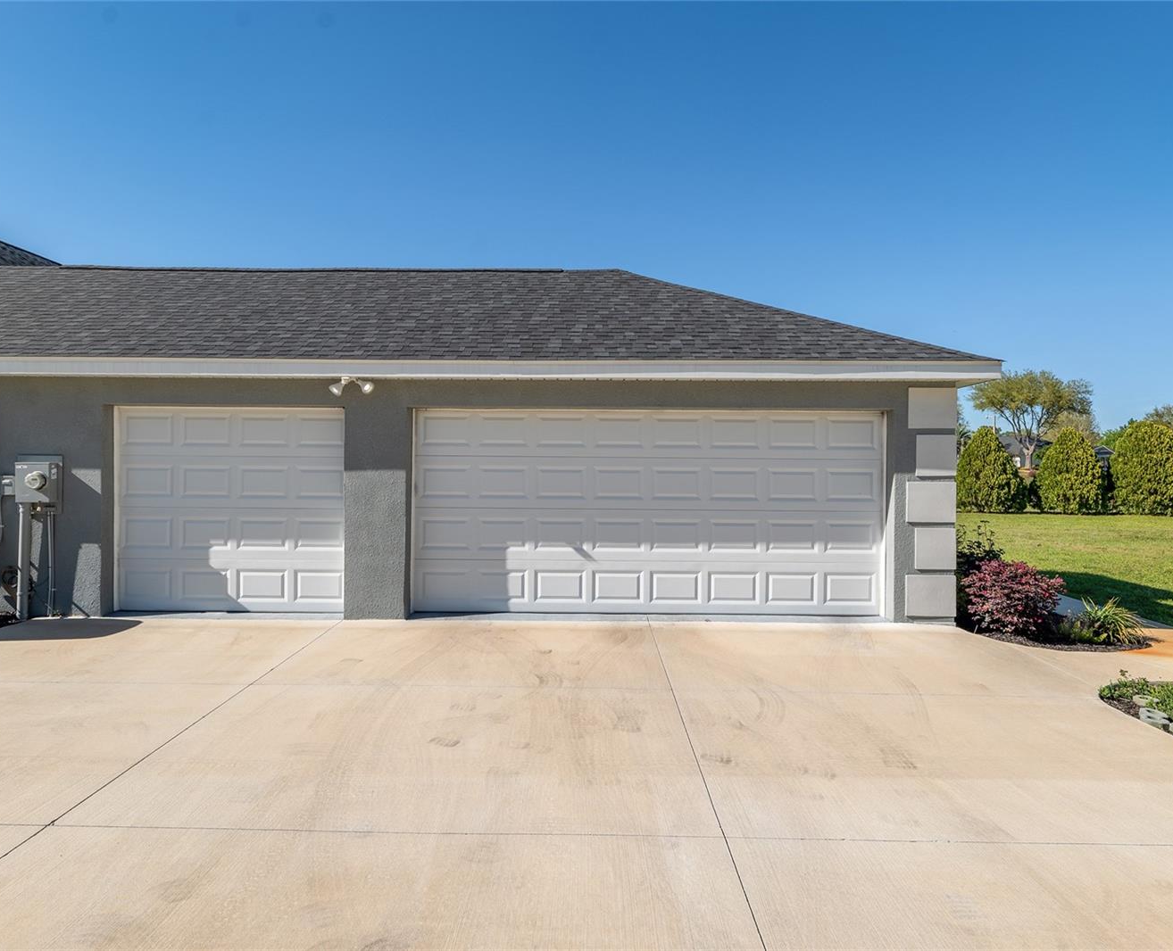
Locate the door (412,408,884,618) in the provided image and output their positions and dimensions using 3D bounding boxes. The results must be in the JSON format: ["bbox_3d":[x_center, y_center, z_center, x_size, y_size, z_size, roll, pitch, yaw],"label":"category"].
[{"bbox_3d":[0.645,0.370,7.780,4.880,2.140,0.090,0,0,1],"label":"door"}]

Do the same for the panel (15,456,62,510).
[{"bbox_3d":[-5.460,0.070,7.460,0.420,0.510,0.190,0,0,1],"label":"panel"}]

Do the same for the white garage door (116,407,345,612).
[{"bbox_3d":[-3.658,0.351,7.800,2.440,2.140,0.070,0,0,0],"label":"white garage door"}]

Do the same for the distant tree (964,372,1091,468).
[{"bbox_3d":[38.200,-4.700,65.000,9.300,8.500,9.000,0,0,1],"label":"distant tree"}]

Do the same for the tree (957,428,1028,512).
[{"bbox_3d":[15.130,-0.190,28.500,2.600,3.250,2.600,1,0,28],"label":"tree"}]

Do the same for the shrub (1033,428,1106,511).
[{"bbox_3d":[18.295,-0.169,28.500,2.300,3.250,2.300,1,0,33],"label":"shrub"}]

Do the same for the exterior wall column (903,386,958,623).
[{"bbox_3d":[3.410,0.285,7.660,0.510,2.340,0.420,0,0,1],"label":"exterior wall column"}]

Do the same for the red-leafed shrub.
[{"bbox_3d":[4.418,1.212,7.800,0.950,0.720,0.950,1,0,30],"label":"red-leafed shrub"}]

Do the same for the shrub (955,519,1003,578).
[{"bbox_3d":[4.485,1.012,9.000,1.000,1.000,1.000,1,0,26],"label":"shrub"}]

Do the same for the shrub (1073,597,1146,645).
[{"bbox_3d":[4.750,1.300,6.850,0.620,0.420,0.600,0,0,1],"label":"shrub"}]

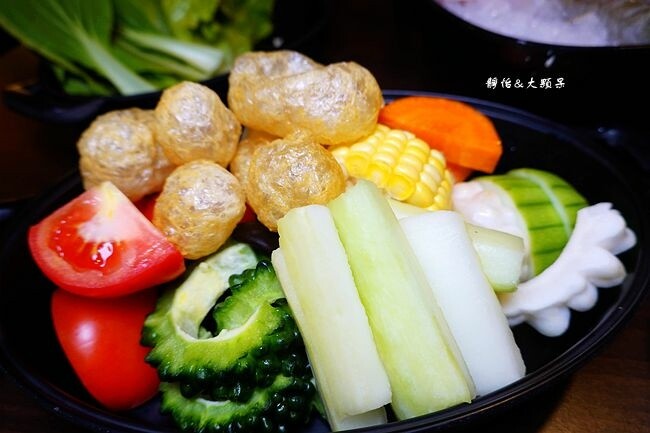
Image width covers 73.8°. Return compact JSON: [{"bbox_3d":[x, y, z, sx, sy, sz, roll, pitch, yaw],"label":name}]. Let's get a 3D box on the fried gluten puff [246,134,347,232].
[{"bbox_3d":[-0.011,-0.013,0.170,0.038,0.036,0.038,-6,31,0],"label":"fried gluten puff"}]

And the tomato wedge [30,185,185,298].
[{"bbox_3d":[-0.076,0.009,0.153,0.050,0.033,0.032,-3,31,5],"label":"tomato wedge"}]

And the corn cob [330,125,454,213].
[{"bbox_3d":[0.028,-0.011,0.178,0.047,0.047,0.028,11,52,14],"label":"corn cob"}]

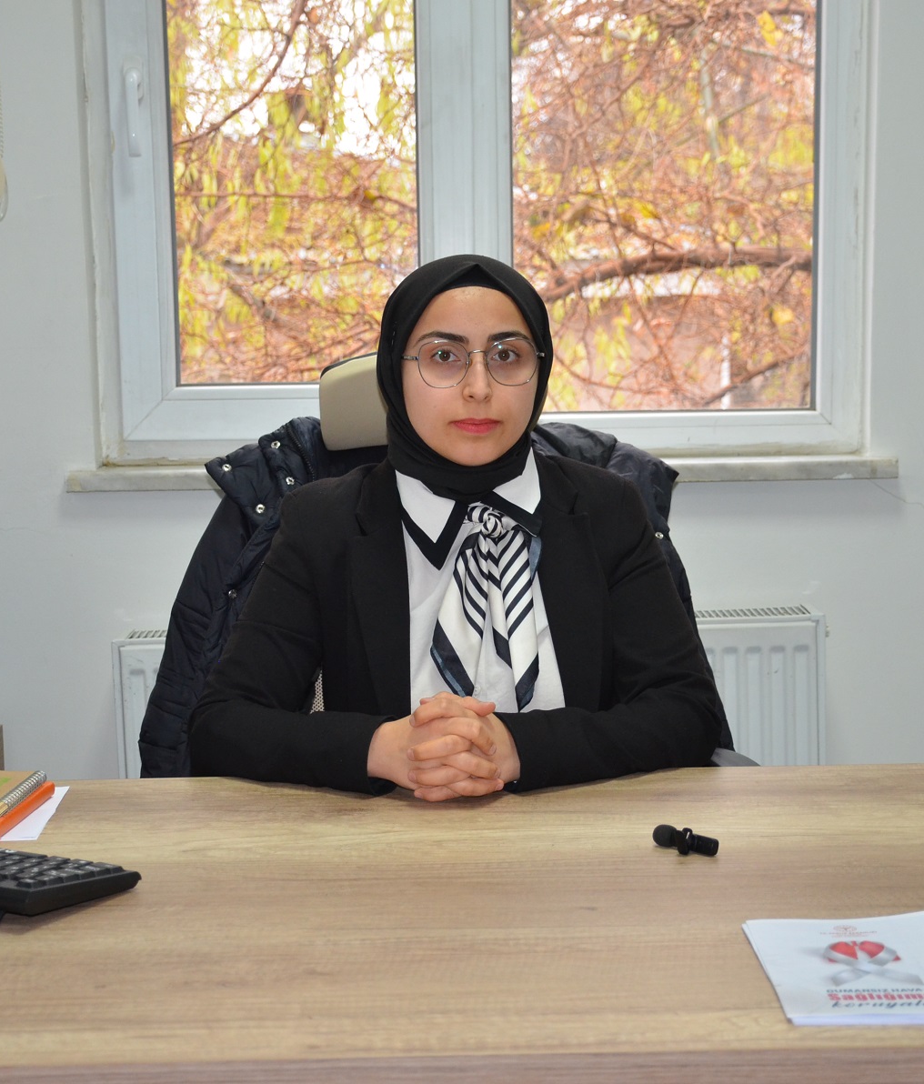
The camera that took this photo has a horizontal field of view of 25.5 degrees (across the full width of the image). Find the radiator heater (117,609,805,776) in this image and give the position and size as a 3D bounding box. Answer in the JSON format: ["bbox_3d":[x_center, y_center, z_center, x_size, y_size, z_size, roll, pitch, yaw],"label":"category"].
[{"bbox_3d":[0.019,0.410,2.957,1.000,0.600,0.100,-2,9,-1],"label":"radiator heater"}]

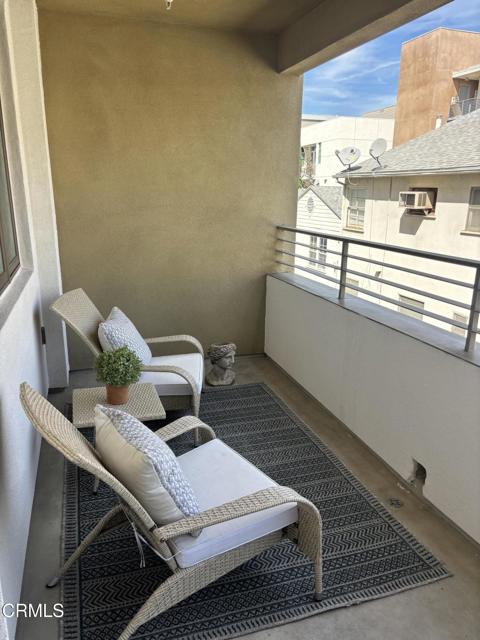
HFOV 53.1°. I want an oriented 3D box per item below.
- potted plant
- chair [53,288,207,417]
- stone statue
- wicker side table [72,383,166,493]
[{"bbox_3d":[-0.638,0.290,2.497,0.234,0.278,0.234,-5,16,-18],"label":"potted plant"},{"bbox_3d":[-0.683,0.258,3.188,0.866,0.859,0.784,0,15,-2],"label":"chair"},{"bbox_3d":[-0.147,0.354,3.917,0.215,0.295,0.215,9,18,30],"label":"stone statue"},{"bbox_3d":[-0.641,0.643,2.570,0.436,0.441,0.425,-4,16,-15],"label":"wicker side table"}]

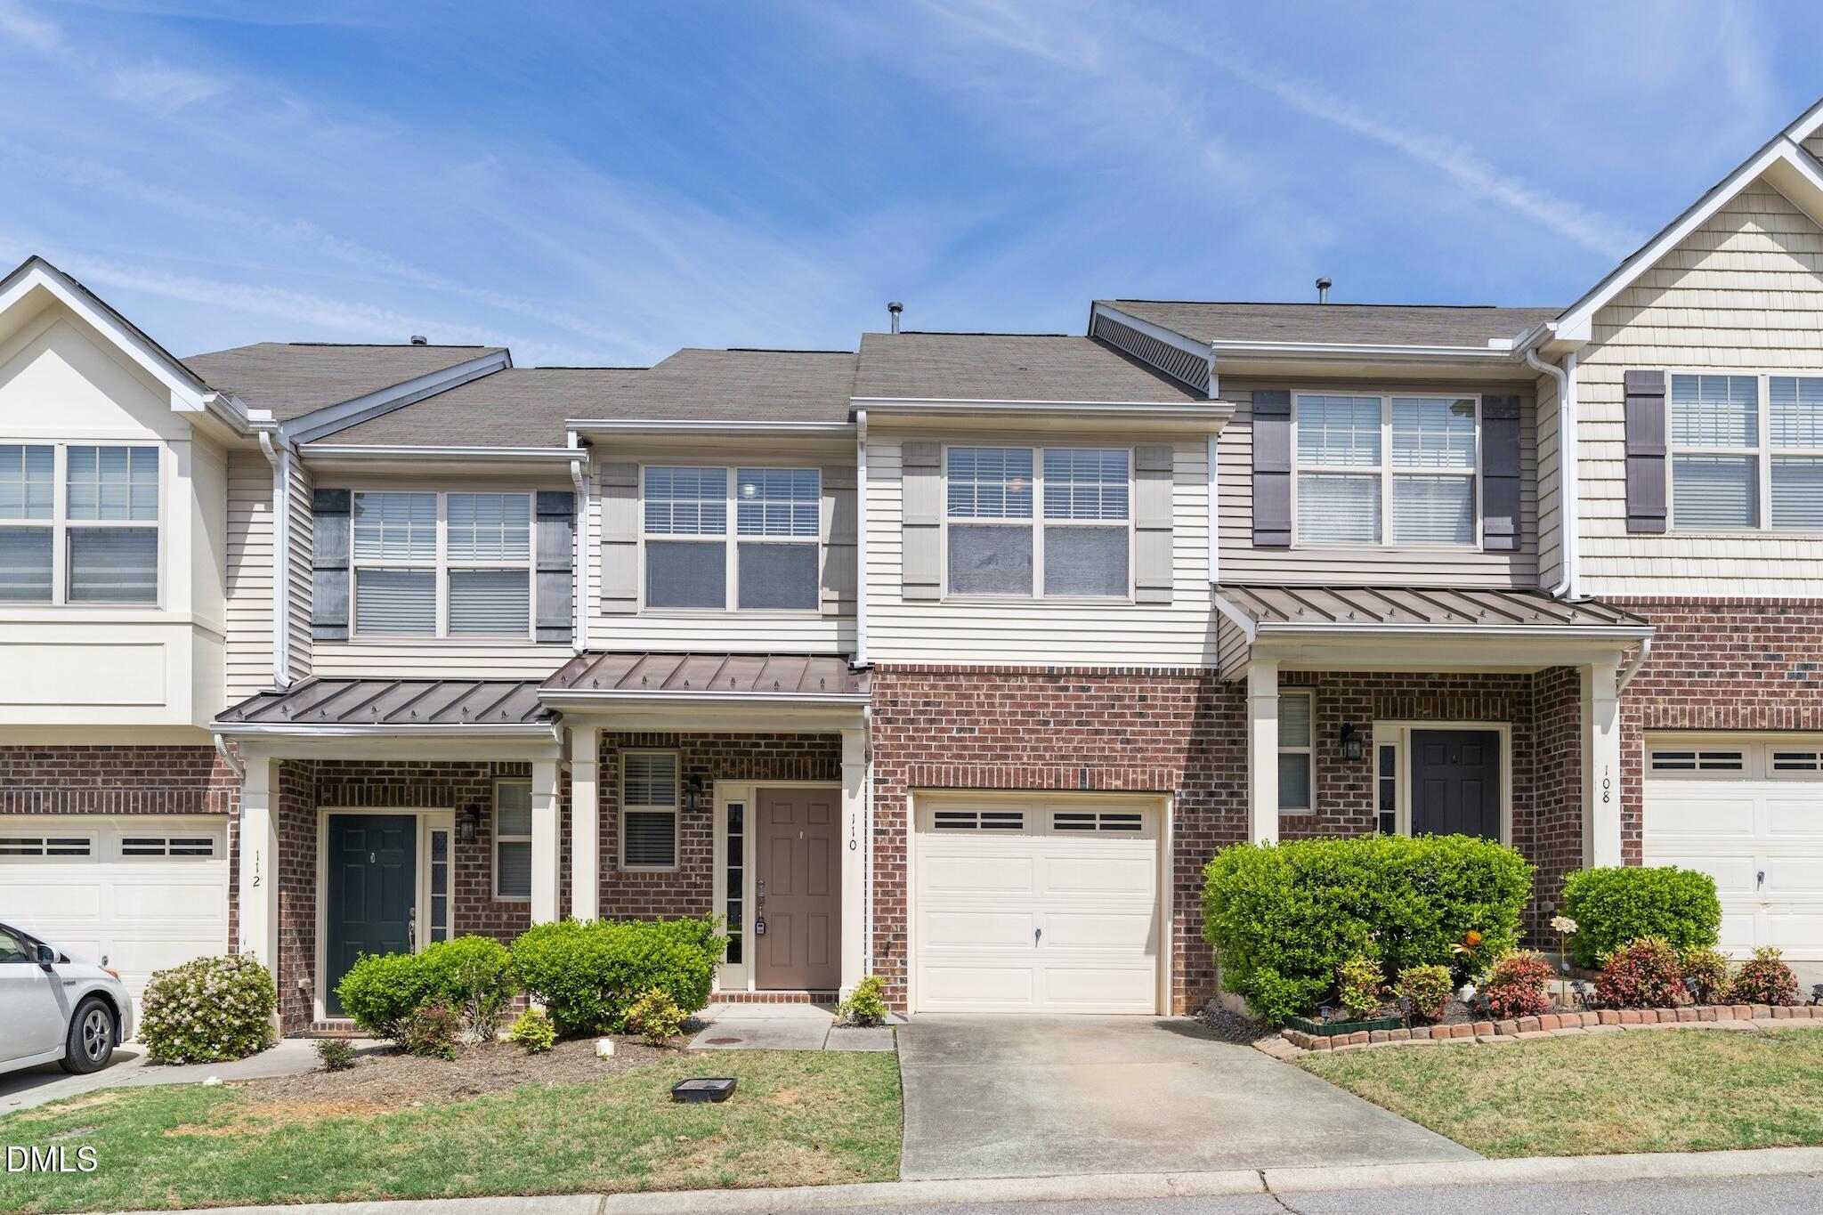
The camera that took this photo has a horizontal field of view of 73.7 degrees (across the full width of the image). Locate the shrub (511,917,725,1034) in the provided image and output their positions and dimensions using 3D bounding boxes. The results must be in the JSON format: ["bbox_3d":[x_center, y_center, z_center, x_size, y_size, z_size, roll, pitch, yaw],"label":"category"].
[{"bbox_3d":[-2.468,3.091,10.200,1.740,0.930,1.100,0,-1,-1],"label":"shrub"}]

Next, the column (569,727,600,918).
[{"bbox_3d":[-2.925,2.358,10.900,0.240,2.550,0.240,0,-1,-1],"label":"column"}]

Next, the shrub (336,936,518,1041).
[{"bbox_3d":[-4.171,3.285,10.454,1.550,0.920,1.000,0,-1,-1],"label":"shrub"}]

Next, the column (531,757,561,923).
[{"bbox_3d":[-3.308,2.671,11.070,0.230,2.570,0.230,0,-1,-1],"label":"column"}]

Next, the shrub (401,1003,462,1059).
[{"bbox_3d":[-3.955,3.488,9.999,0.490,0.460,0.470,0,-1,-1],"label":"shrub"}]

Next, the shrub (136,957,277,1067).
[{"bbox_3d":[-5.892,3.279,10.160,1.150,0.870,1.020,0,-1,-2],"label":"shrub"}]

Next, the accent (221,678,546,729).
[{"bbox_3d":[-4.606,0.865,11.262,2.888,0.345,1.370,0,-1,-2],"label":"accent"}]

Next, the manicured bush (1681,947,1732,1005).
[{"bbox_3d":[5.563,2.576,8.500,0.360,0.400,0.360,0,-1,-1],"label":"manicured bush"}]

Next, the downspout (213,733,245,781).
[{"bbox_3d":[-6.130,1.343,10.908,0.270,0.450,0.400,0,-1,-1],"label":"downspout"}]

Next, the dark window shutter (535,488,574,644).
[{"bbox_3d":[-3.558,-0.405,12.120,0.385,1.510,0.050,0,-1,-1],"label":"dark window shutter"}]

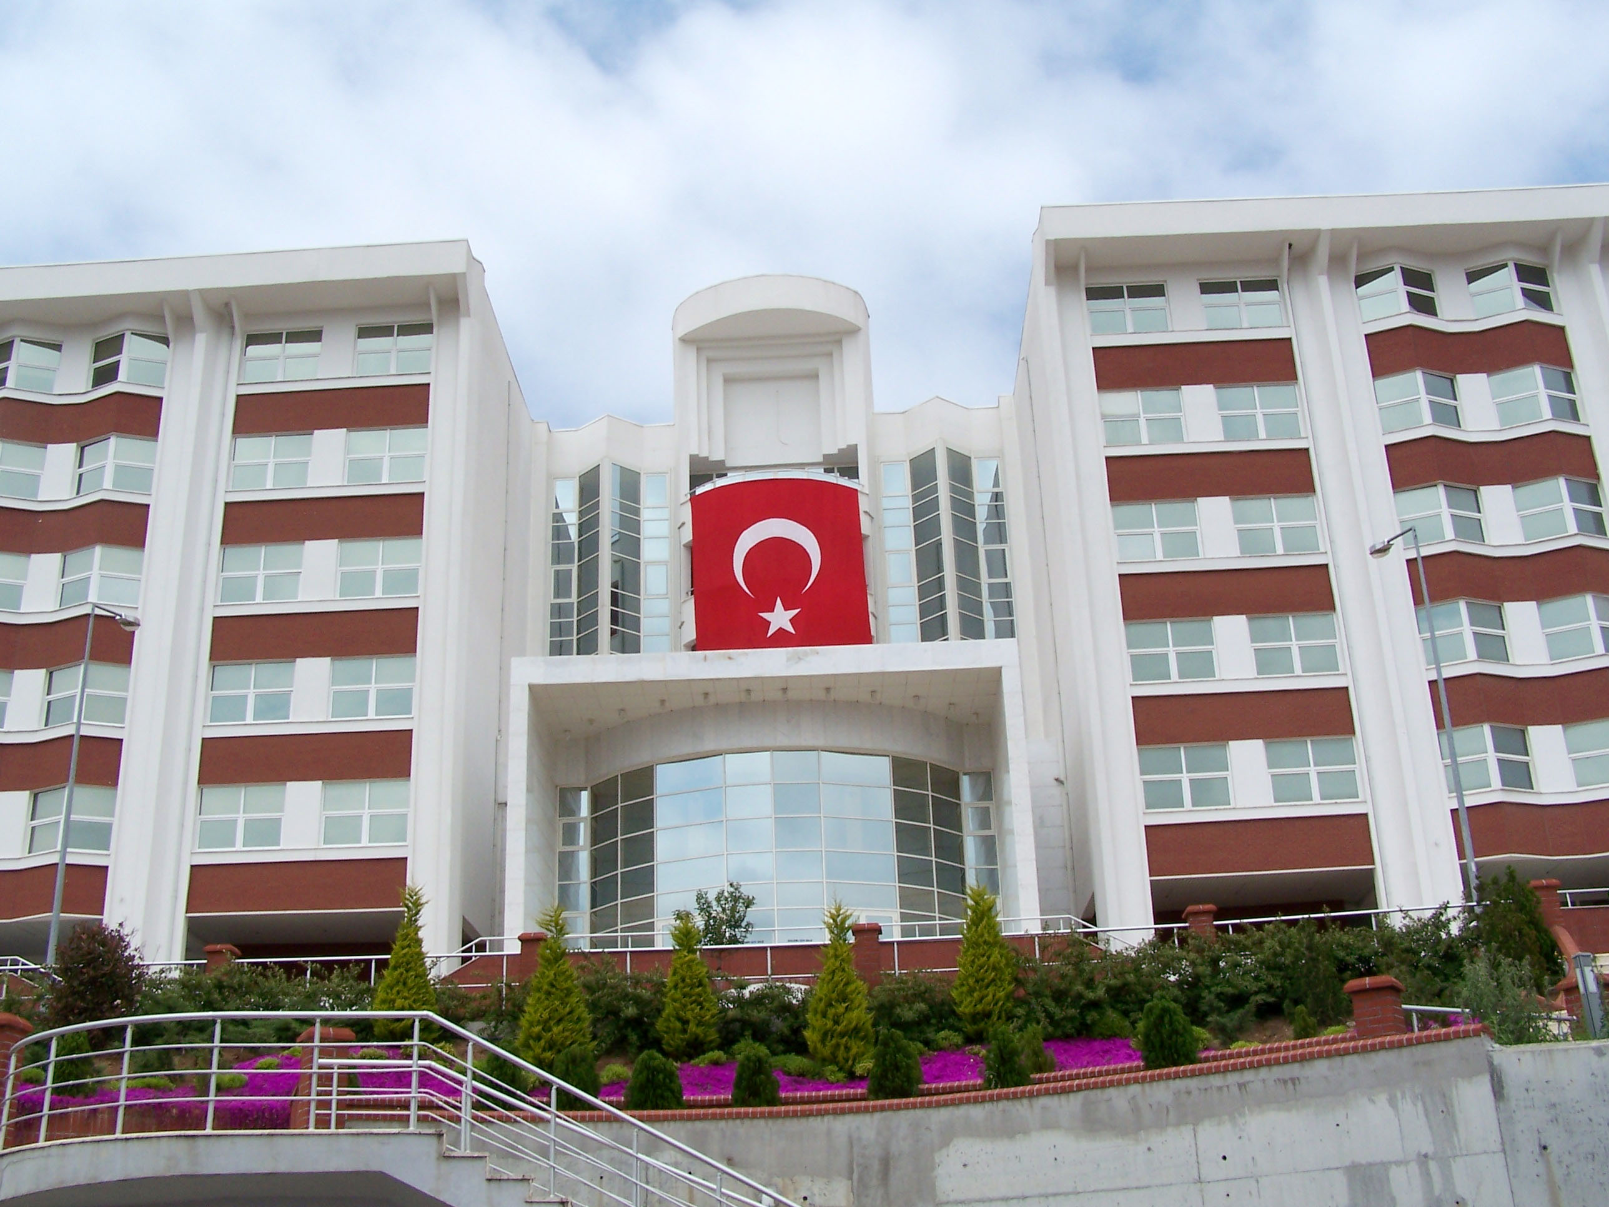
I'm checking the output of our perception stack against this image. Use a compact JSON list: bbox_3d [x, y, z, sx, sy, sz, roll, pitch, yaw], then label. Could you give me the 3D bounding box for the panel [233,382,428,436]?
[{"bbox_3d":[-13.675,-5.581,51.218,5.668,1.334,0.220,-2,-22,1],"label":"panel"}]

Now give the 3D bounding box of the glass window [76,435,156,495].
[{"bbox_3d":[-18.668,-3.754,47.663,2.106,1.582,0.544,-2,-22,1],"label":"glass window"}]

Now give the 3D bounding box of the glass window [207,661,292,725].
[{"bbox_3d":[-14.442,2.308,46.088,2.124,1.559,0.150,-3,-22,2],"label":"glass window"}]

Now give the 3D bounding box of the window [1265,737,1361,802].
[{"bbox_3d":[12.689,4.154,44.107,2.085,1.597,0.150,-3,-22,2],"label":"window"}]

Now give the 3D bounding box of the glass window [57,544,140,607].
[{"bbox_3d":[-19.604,-0.751,49.144,2.240,1.687,0.500,-2,-22,1],"label":"glass window"}]

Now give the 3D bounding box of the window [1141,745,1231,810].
[{"bbox_3d":[9.503,4.334,44.182,2.132,1.629,0.150,-3,-22,2],"label":"window"}]

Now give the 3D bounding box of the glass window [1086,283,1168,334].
[{"bbox_3d":[8.823,-8.057,48.168,2.116,1.553,0.126,-2,-22,1],"label":"glass window"}]

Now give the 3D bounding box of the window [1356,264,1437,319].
[{"bbox_3d":[17.104,-8.957,50.706,2.188,1.680,0.500,-2,-22,1],"label":"window"}]

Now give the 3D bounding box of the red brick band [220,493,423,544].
[{"bbox_3d":[-13.039,-2.296,47.743,5.438,1.202,0.200,-3,-22,2],"label":"red brick band"}]

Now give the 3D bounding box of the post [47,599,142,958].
[{"bbox_3d":[-11.072,3.283,27.484,0.320,6.832,1.356,-7,-22,13],"label":"post"}]

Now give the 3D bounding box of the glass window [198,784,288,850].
[{"bbox_3d":[-14.904,5.673,46.838,2.276,1.716,0.120,-2,-22,1],"label":"glass window"}]

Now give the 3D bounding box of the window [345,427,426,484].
[{"bbox_3d":[-11.967,-4.220,50.704,2.297,1.736,0.120,-2,-22,1],"label":"window"}]

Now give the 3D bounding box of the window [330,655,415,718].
[{"bbox_3d":[-11.238,2.172,45.994,2.152,1.625,0.150,-3,-22,2],"label":"window"}]

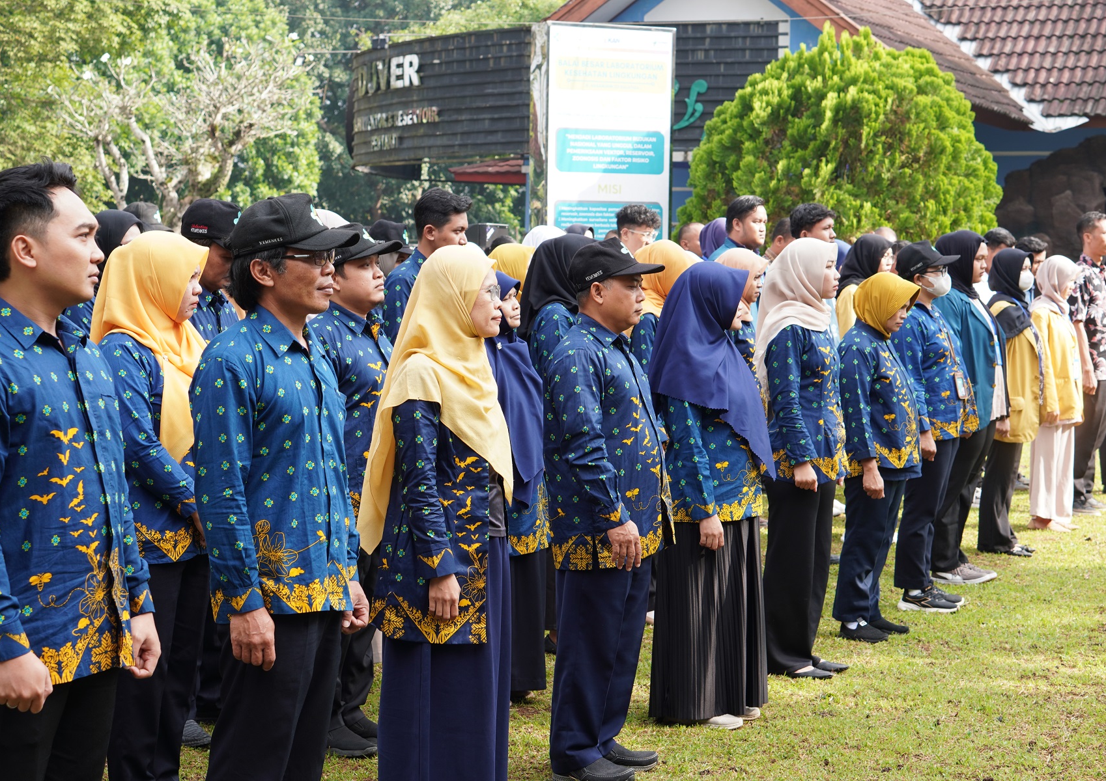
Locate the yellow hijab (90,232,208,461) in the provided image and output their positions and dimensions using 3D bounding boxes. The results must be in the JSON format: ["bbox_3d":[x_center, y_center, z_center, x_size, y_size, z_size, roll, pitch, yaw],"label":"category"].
[{"bbox_3d":[-1.144,-0.126,6.970,0.350,0.650,0.370,1,4,19],"label":"yellow hijab"}]

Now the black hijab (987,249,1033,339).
[{"bbox_3d":[2.346,-0.504,12.550,0.270,0.470,0.310,2,4,24],"label":"black hijab"}]

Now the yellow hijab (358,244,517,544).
[{"bbox_3d":[-0.294,0.019,6.100,0.370,0.760,0.390,2,4,20],"label":"yellow hijab"}]

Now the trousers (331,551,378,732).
[{"bbox_3d":[-0.682,0.620,7.720,0.270,0.920,0.360,3,4,26],"label":"trousers"}]

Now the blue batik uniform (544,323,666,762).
[{"bbox_3d":[0.163,0.472,7.580,0.350,1.430,0.500,2,4,24],"label":"blue batik uniform"}]

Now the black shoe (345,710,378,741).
[{"bbox_3d":[-0.587,1.085,7.880,0.280,0.105,0.100,2,4,20],"label":"black shoe"}]

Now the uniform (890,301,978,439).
[{"bbox_3d":[1.661,-0.086,10.660,0.340,0.610,0.470,2,4,26],"label":"uniform"}]

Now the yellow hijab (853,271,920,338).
[{"bbox_3d":[1.370,-0.354,10.050,0.270,0.280,0.230,13,8,23],"label":"yellow hijab"}]

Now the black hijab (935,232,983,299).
[{"bbox_3d":[1.901,-0.587,11.430,0.240,0.330,0.210,2,4,27],"label":"black hijab"}]

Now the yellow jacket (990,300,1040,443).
[{"bbox_3d":[2.389,-0.102,12.650,0.280,0.750,0.430,2,4,18],"label":"yellow jacket"}]

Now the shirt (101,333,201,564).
[{"bbox_3d":[-1.121,0.149,6.850,0.270,0.660,0.420,2,4,22],"label":"shirt"}]

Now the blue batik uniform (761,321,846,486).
[{"bbox_3d":[0.935,0.045,9.150,0.280,0.630,0.430,2,4,20],"label":"blue batik uniform"}]

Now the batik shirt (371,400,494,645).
[{"bbox_3d":[-0.307,0.302,6.380,0.300,0.720,0.430,3,4,23],"label":"batik shirt"}]

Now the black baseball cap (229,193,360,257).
[{"bbox_3d":[-0.581,-0.370,5.480,0.285,0.145,0.180,-4,1,24],"label":"black baseball cap"}]

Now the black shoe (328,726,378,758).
[{"bbox_3d":[-0.655,1.095,7.680,0.280,0.110,0.110,2,4,24],"label":"black shoe"}]

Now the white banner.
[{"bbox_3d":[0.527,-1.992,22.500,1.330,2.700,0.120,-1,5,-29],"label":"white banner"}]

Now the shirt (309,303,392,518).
[{"bbox_3d":[-0.647,0.073,7.790,0.300,0.710,0.500,2,4,26],"label":"shirt"}]

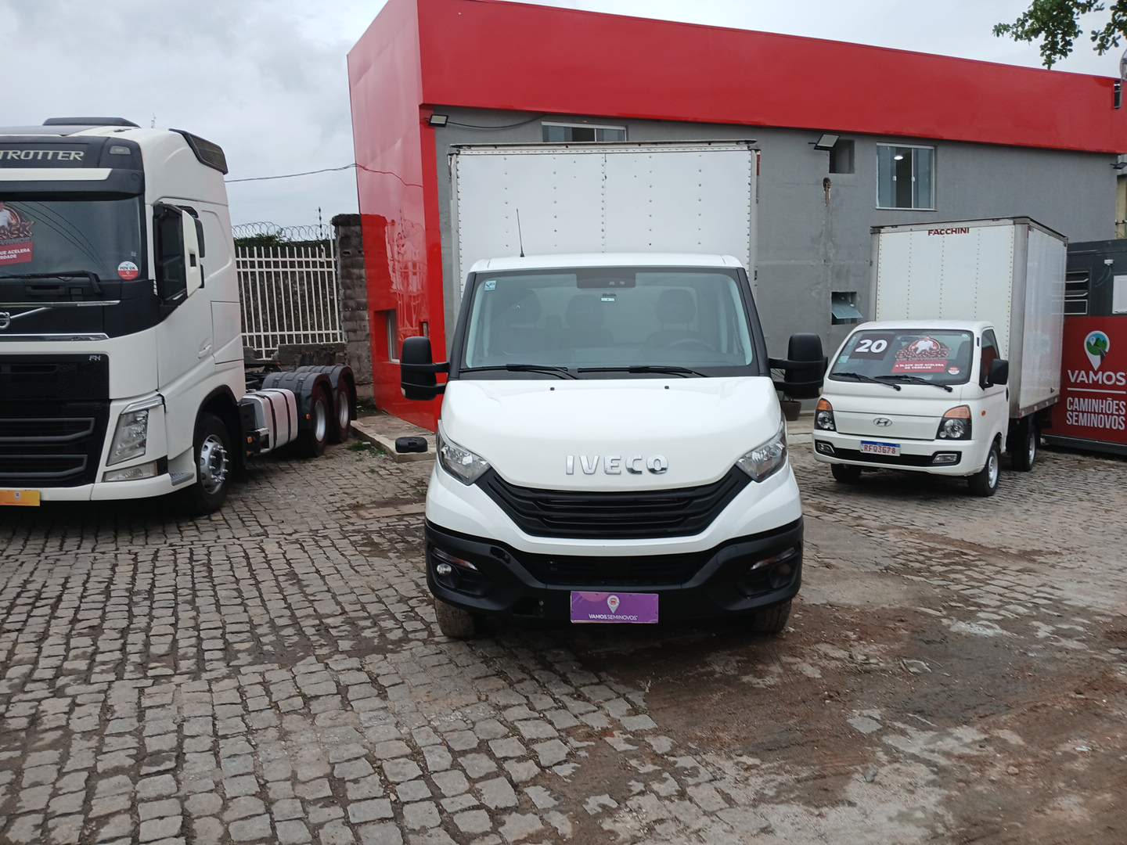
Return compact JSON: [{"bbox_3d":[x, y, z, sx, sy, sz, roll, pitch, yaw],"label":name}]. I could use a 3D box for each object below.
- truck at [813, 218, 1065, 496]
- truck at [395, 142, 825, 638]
[{"bbox_3d":[4.875,-0.893,10.709,1.870,3.120,5.200,4,7,38],"label":"truck"},{"bbox_3d":[0.333,-0.554,7.188,2.350,3.120,6.800,0,6,2],"label":"truck"}]

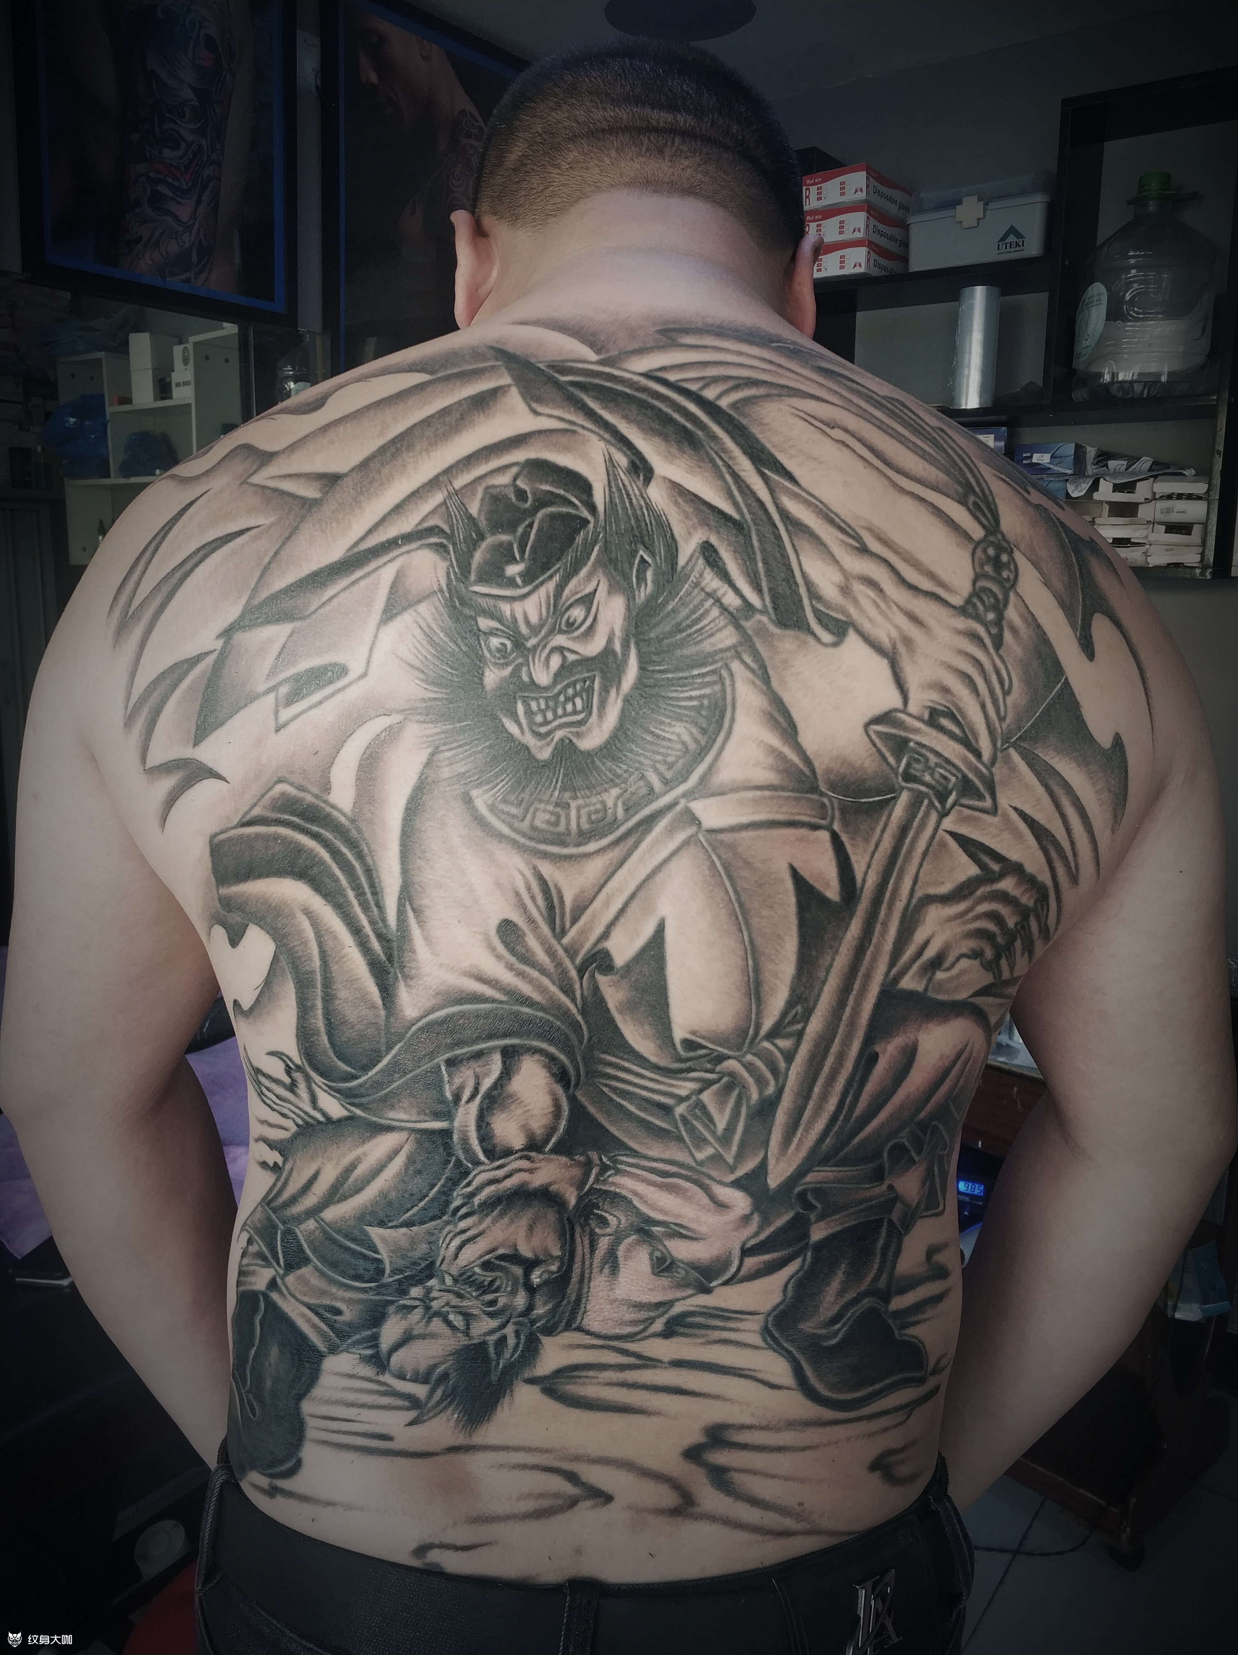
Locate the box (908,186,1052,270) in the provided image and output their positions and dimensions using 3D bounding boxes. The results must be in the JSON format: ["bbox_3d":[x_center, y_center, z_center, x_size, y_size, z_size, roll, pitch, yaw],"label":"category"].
[{"bbox_3d":[0.611,-0.979,2.127,0.230,0.125,0.160,7,11,31],"label":"box"}]

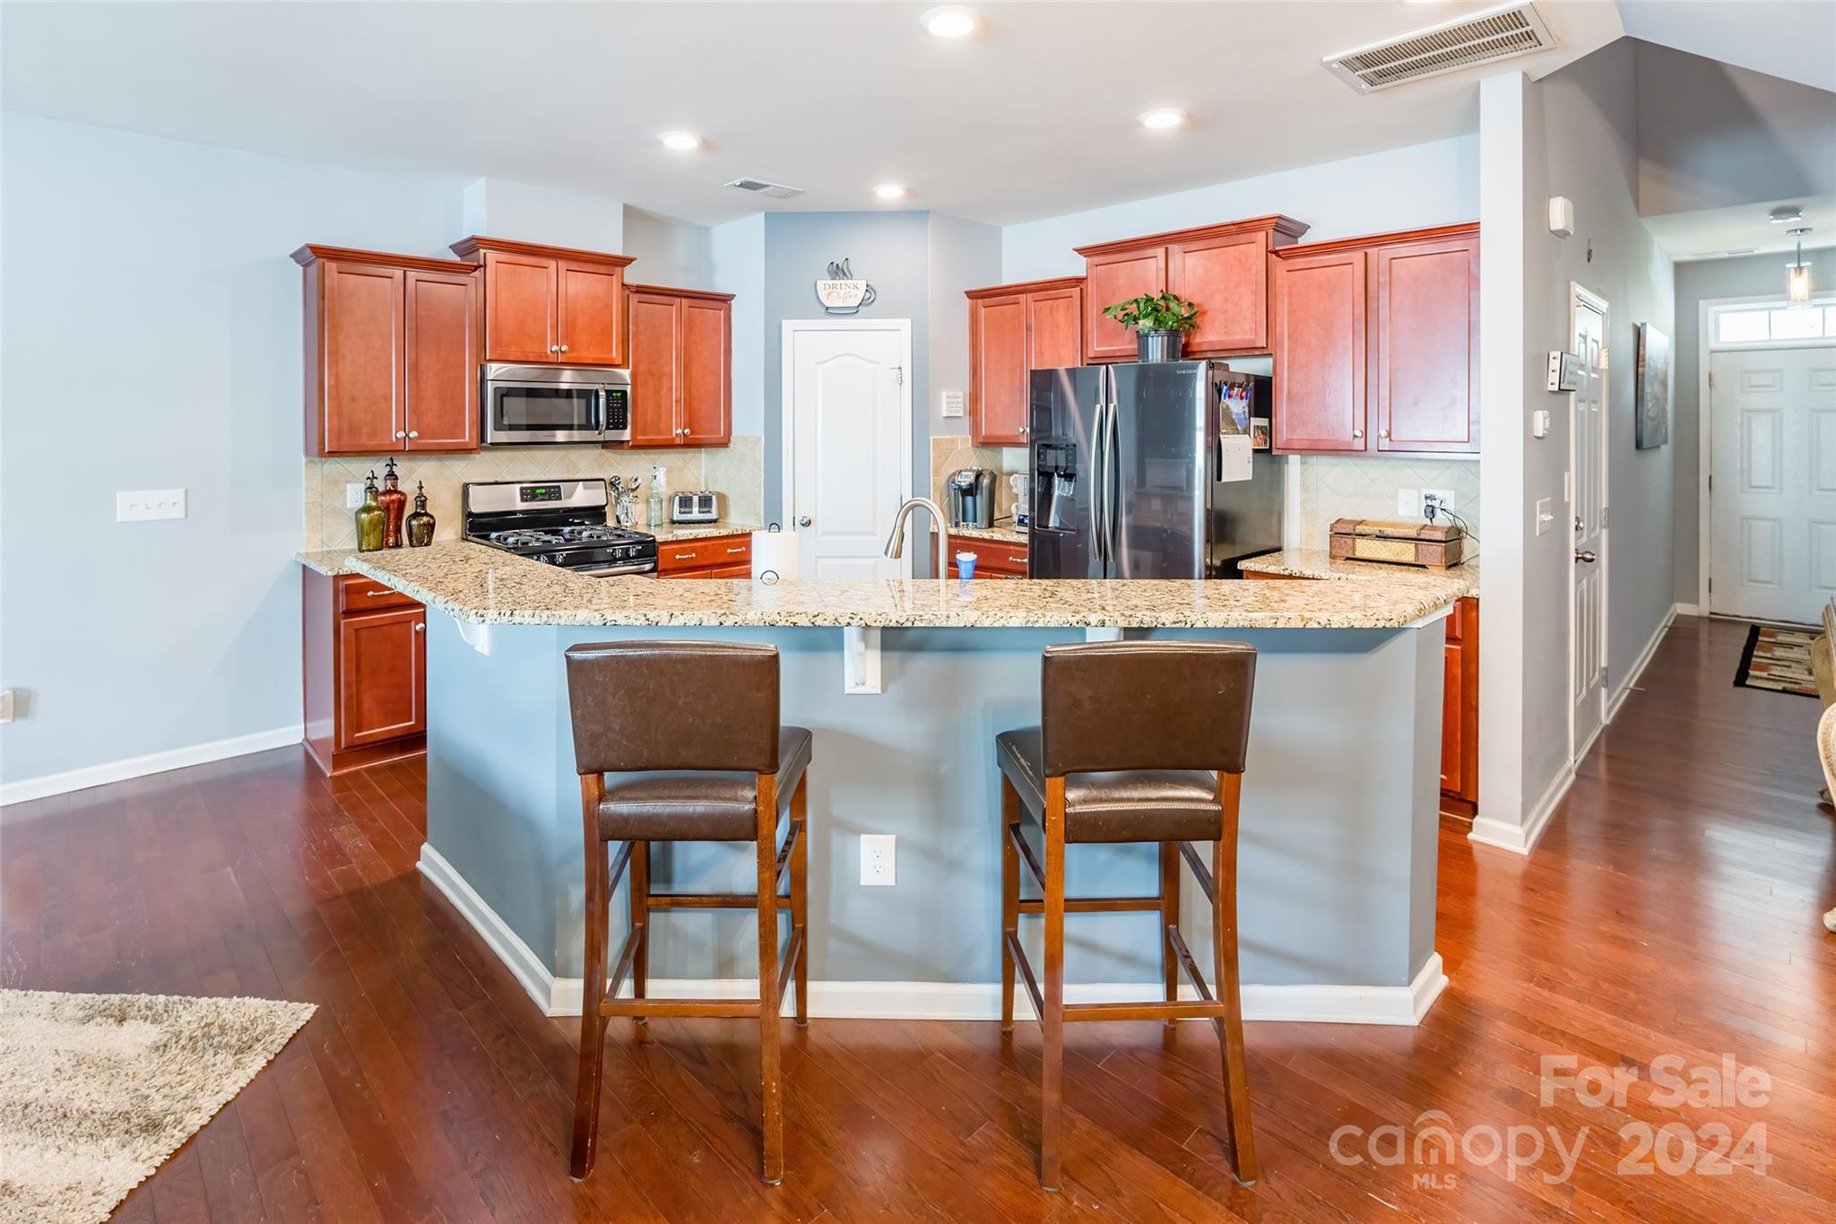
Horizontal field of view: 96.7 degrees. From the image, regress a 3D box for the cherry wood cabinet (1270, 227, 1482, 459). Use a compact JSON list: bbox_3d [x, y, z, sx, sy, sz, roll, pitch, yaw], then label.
[{"bbox_3d":[2.021,-1.136,3.548,0.380,0.936,0.845,-6,9,-42],"label":"cherry wood cabinet"}]

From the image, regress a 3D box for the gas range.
[{"bbox_3d":[-1.861,-0.084,4.278,0.760,1.180,0.690,-6,9,-41],"label":"gas range"}]

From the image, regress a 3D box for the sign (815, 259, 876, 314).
[{"bbox_3d":[-0.421,-1.906,4.790,0.365,0.335,0.030,0,7,-1],"label":"sign"}]

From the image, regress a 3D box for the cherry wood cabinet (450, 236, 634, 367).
[{"bbox_3d":[-2.057,-1.677,4.541,0.845,0.633,0.380,-6,9,-43],"label":"cherry wood cabinet"}]

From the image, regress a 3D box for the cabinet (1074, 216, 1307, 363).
[{"bbox_3d":[1.390,-1.609,4.223,0.380,0.625,1.127,-6,9,-42],"label":"cabinet"}]

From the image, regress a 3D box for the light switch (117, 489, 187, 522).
[{"bbox_3d":[-3.284,-0.454,3.500,0.217,0.123,0.012,-6,9,-41],"label":"light switch"}]

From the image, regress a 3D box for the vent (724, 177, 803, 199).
[{"bbox_3d":[-0.813,-2.235,4.302,0.360,0.025,0.205,-6,10,-43],"label":"vent"}]

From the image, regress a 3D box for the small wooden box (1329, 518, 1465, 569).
[{"bbox_3d":[2.023,-0.300,3.490,0.425,0.165,0.200,6,9,39],"label":"small wooden box"}]

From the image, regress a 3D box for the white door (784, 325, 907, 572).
[{"bbox_3d":[-0.418,-0.671,4.800,0.770,2.100,0.090,0,7,-2],"label":"white door"}]

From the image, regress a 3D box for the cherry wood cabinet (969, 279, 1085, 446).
[{"bbox_3d":[0.730,-1.476,4.937,0.370,0.946,0.892,-6,9,-42],"label":"cherry wood cabinet"}]

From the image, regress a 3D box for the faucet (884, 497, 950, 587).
[{"bbox_3d":[-0.002,-0.150,2.420,0.245,0.390,0.075,6,9,40],"label":"faucet"}]

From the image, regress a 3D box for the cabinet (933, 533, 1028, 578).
[{"bbox_3d":[0.668,-0.046,4.820,0.620,0.880,0.990,-6,9,-42],"label":"cabinet"}]

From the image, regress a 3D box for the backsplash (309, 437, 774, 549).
[{"bbox_3d":[-1.954,-0.655,4.430,2.127,0.458,0.682,-6,9,-43],"label":"backsplash"}]

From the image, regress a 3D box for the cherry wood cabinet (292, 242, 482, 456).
[{"bbox_3d":[-2.596,-1.257,4.037,0.730,0.960,0.380,-6,9,-43],"label":"cherry wood cabinet"}]

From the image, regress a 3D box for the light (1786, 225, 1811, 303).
[{"bbox_3d":[5.792,-2.258,5.360,0.120,0.510,0.120,-6,10,-43],"label":"light"}]

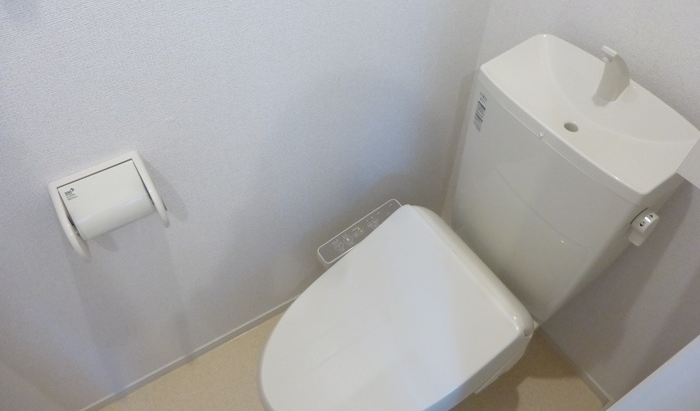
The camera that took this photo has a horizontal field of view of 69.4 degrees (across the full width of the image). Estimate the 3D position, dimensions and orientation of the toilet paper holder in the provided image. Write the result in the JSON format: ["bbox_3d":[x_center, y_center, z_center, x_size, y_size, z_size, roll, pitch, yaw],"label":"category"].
[{"bbox_3d":[-0.406,0.002,0.866,0.150,0.138,0.088,-25,56,-19],"label":"toilet paper holder"}]

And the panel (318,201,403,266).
[{"bbox_3d":[0.034,0.071,1.243,0.234,0.030,0.056,-32,57,-10],"label":"panel"}]

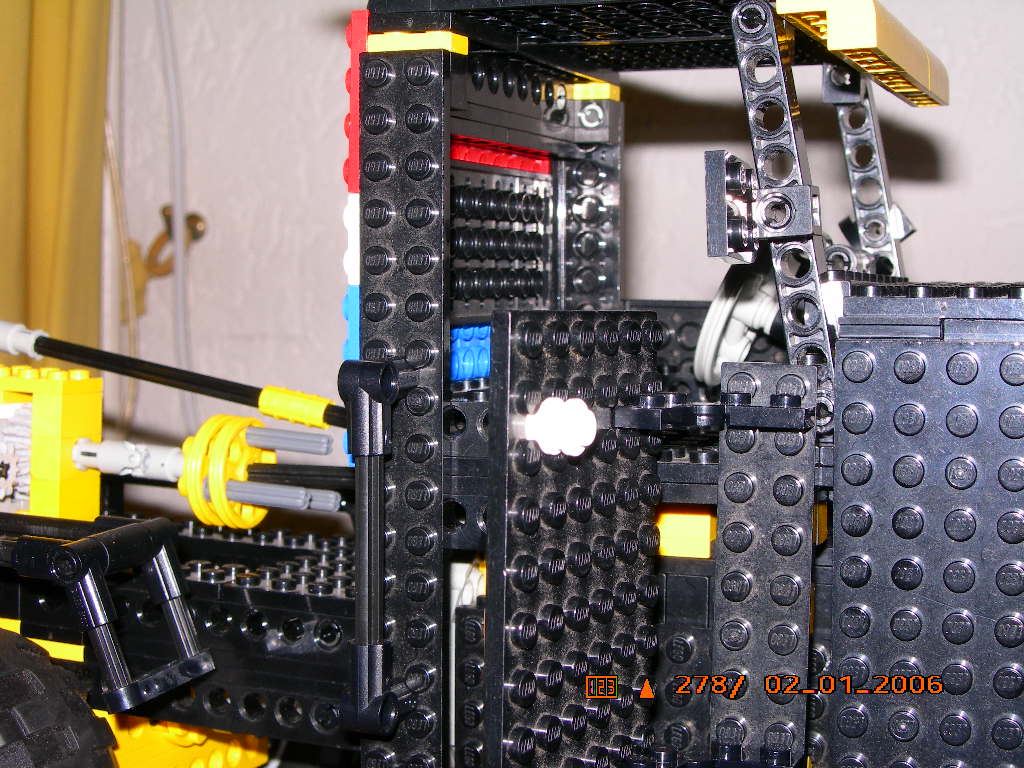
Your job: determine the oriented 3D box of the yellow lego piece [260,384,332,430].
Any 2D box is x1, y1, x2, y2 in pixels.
[{"bbox_3d":[-0.047,0.005,0.395,0.016,0.007,0.007,13,7,20],"label":"yellow lego piece"}]

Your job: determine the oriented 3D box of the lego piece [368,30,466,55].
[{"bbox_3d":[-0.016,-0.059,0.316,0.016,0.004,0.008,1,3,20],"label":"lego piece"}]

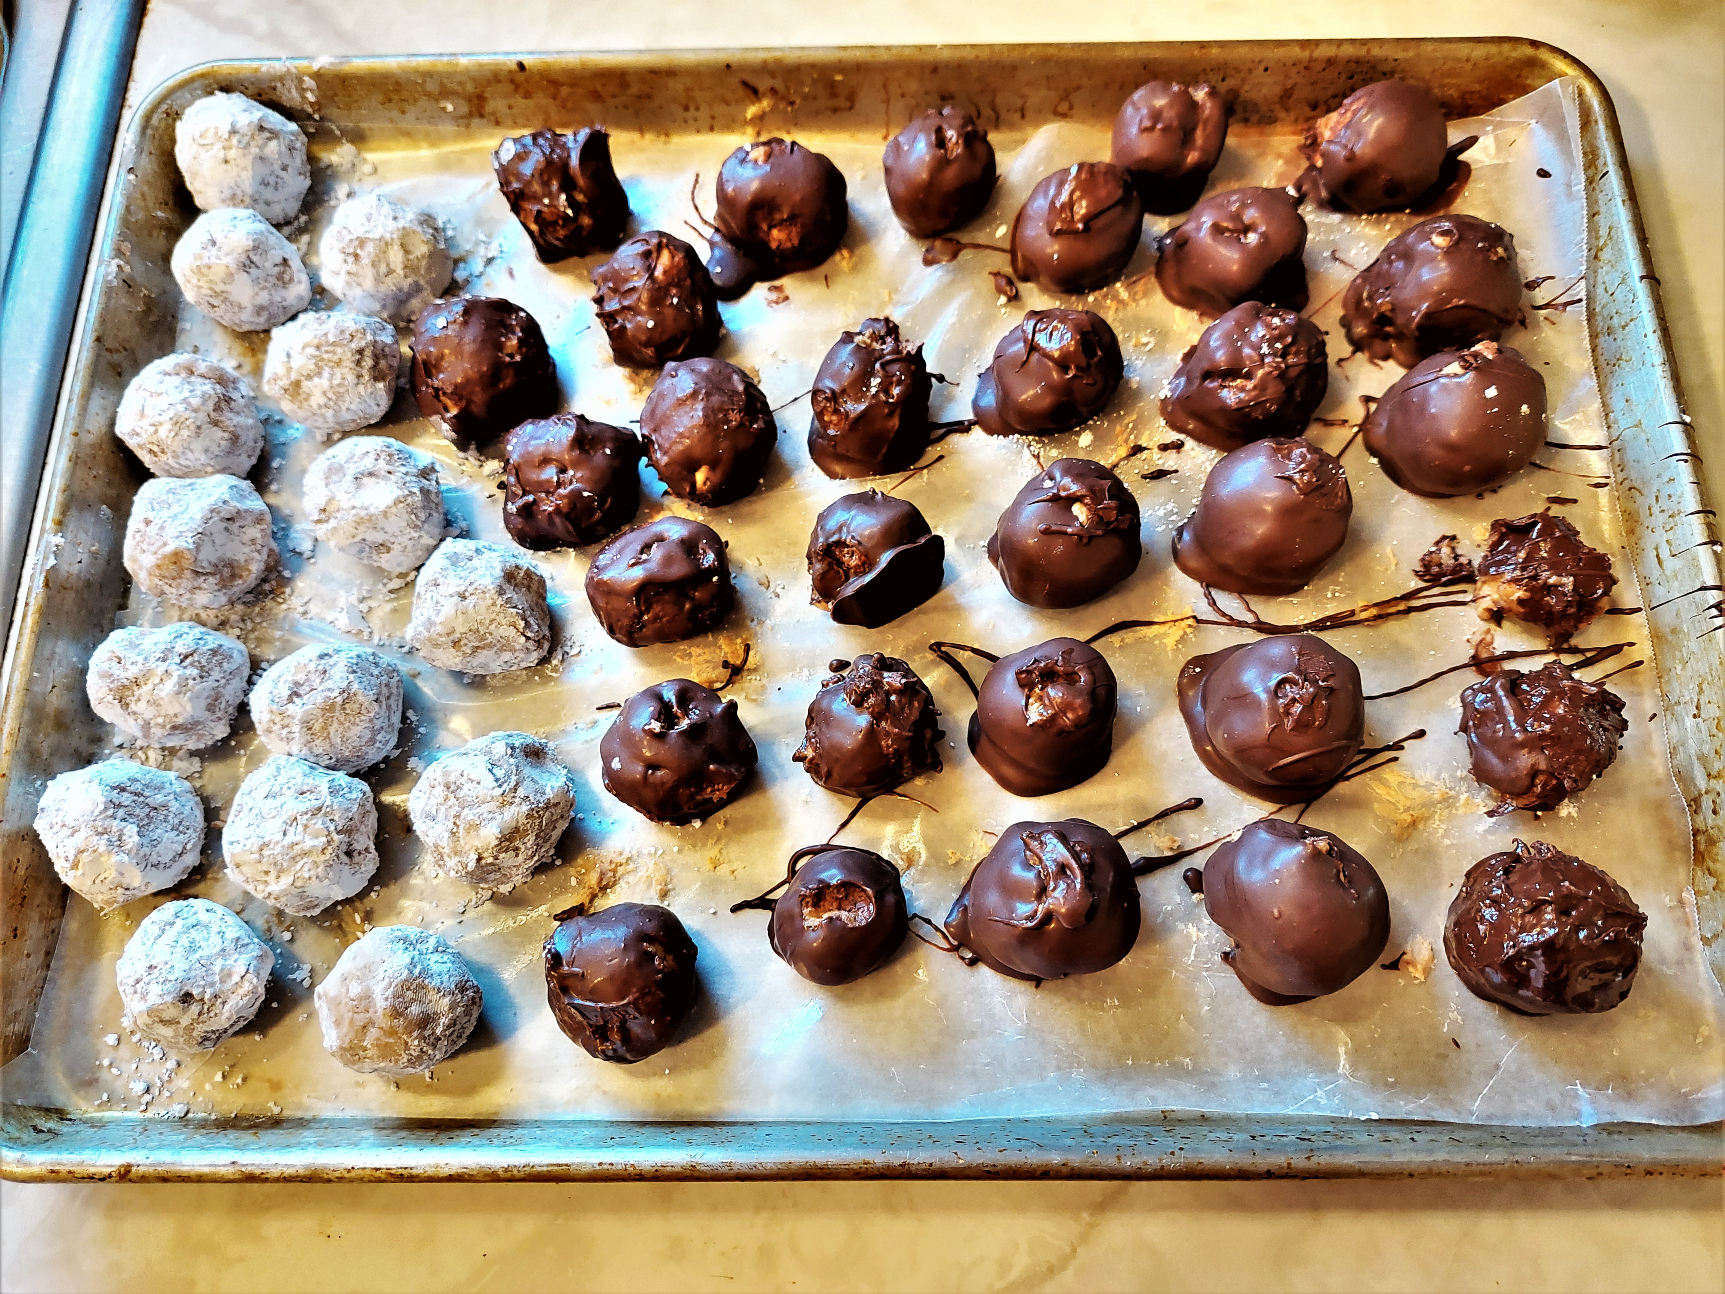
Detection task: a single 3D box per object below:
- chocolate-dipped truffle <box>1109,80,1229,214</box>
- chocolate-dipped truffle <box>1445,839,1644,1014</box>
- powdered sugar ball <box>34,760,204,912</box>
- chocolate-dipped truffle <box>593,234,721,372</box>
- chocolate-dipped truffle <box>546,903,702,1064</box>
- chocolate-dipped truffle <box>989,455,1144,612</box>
[{"bbox_3d":[0.093,-0.152,0.365,0.036,0.036,0.037,-1,72,1],"label":"chocolate-dipped truffle"},{"bbox_3d":[0.163,0.067,0.287,0.042,0.038,0.041,-1,72,1],"label":"chocolate-dipped truffle"},{"bbox_3d":[-0.190,0.048,0.306,0.038,0.035,0.038,0,72,1],"label":"powdered sugar ball"},{"bbox_3d":[-0.061,-0.103,0.354,0.038,0.036,0.040,-1,72,1],"label":"chocolate-dipped truffle"},{"bbox_3d":[-0.058,0.081,0.289,0.037,0.033,0.037,0,70,1],"label":"chocolate-dipped truffle"},{"bbox_3d":[0.054,-0.030,0.321,0.041,0.037,0.041,-1,72,1],"label":"chocolate-dipped truffle"}]

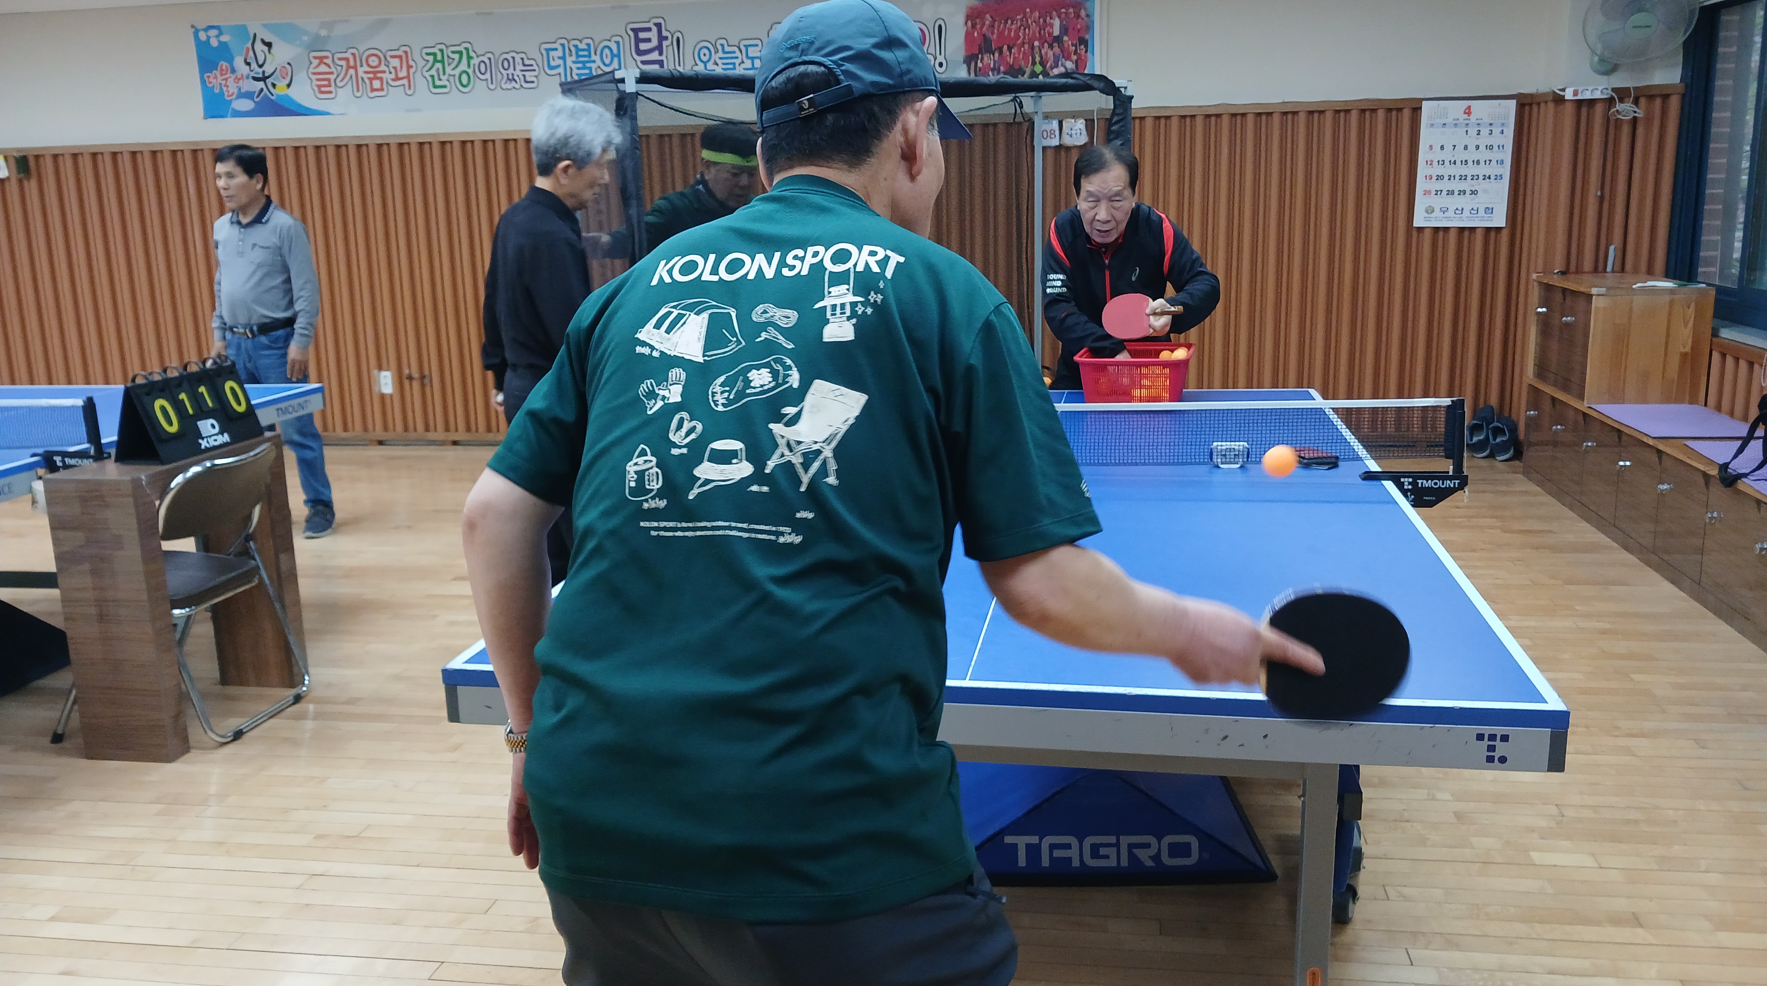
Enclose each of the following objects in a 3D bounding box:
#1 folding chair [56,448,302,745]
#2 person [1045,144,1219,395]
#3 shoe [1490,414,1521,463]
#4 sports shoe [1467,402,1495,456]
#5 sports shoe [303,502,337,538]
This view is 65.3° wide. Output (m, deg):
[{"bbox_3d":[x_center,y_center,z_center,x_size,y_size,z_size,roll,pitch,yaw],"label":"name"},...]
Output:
[{"bbox_3d":[-2.002,0.261,3.902,0.490,0.755,0.470,0,13,8],"label":"folding chair"},{"bbox_3d":[0.787,-0.364,4.545,0.570,1.540,0.620,0,13,8],"label":"person"},{"bbox_3d":[3.135,-0.298,6.958,0.105,0.110,0.285,6,46,32],"label":"shoe"},{"bbox_3d":[3.073,-0.334,7.062,0.105,0.110,0.285,5,55,28],"label":"sports shoe"},{"bbox_3d":[-2.500,0.115,6.127,0.105,0.110,0.275,-4,13,-8],"label":"sports shoe"}]

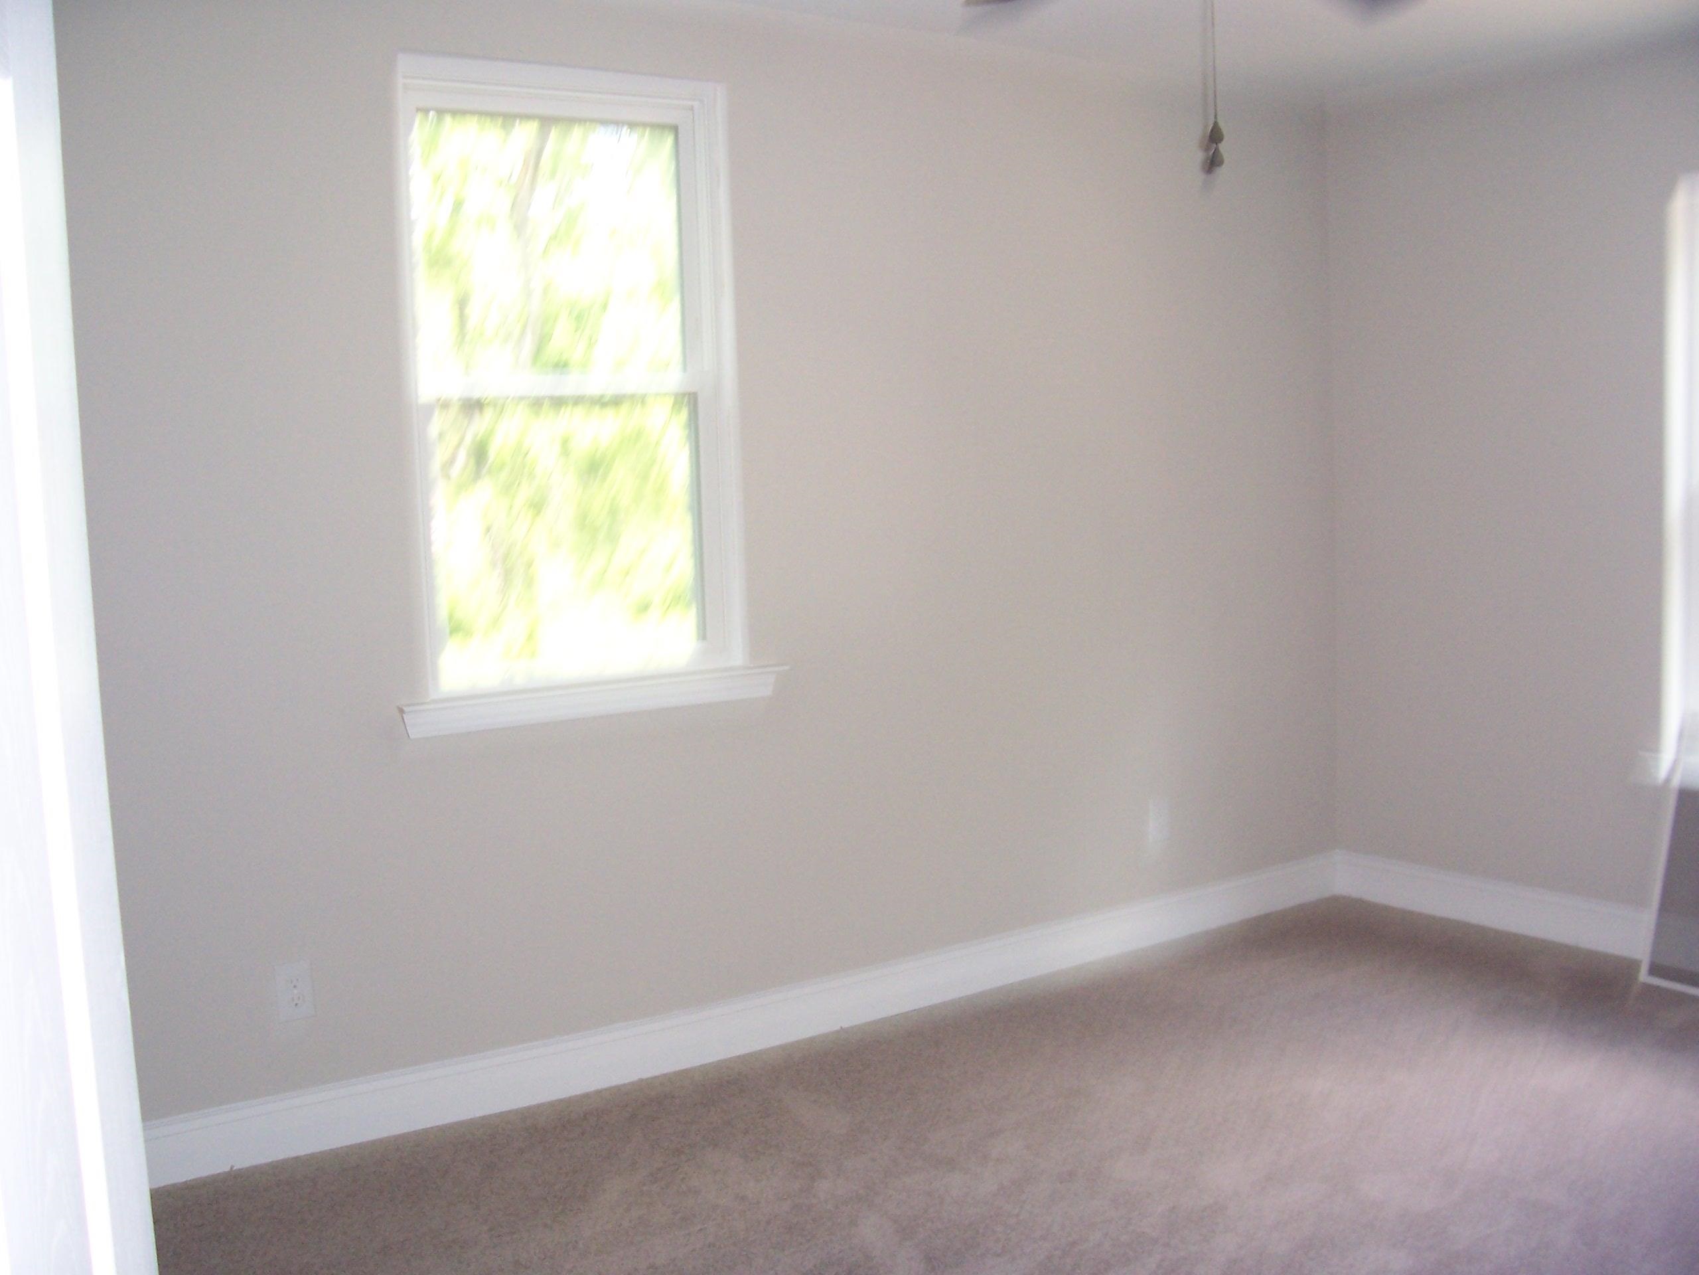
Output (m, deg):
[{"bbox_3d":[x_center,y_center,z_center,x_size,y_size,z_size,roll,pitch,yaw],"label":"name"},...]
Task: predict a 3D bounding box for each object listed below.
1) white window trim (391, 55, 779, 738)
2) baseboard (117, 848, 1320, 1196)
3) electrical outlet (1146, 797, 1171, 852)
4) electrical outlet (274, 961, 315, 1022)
[{"bbox_3d":[-0.571,-0.511,3.569,0.914,1.369,0.100,-6,6,-33],"label":"white window trim"},{"bbox_3d":[0.041,0.862,4.078,3.415,0.133,0.020,-6,6,-33],"label":"baseboard"},{"bbox_3d":[0.855,0.505,4.602,0.073,0.117,0.010,-6,6,-33],"label":"electrical outlet"},{"bbox_3d":[-1.099,0.705,3.314,0.073,0.117,0.010,-6,6,-33],"label":"electrical outlet"}]

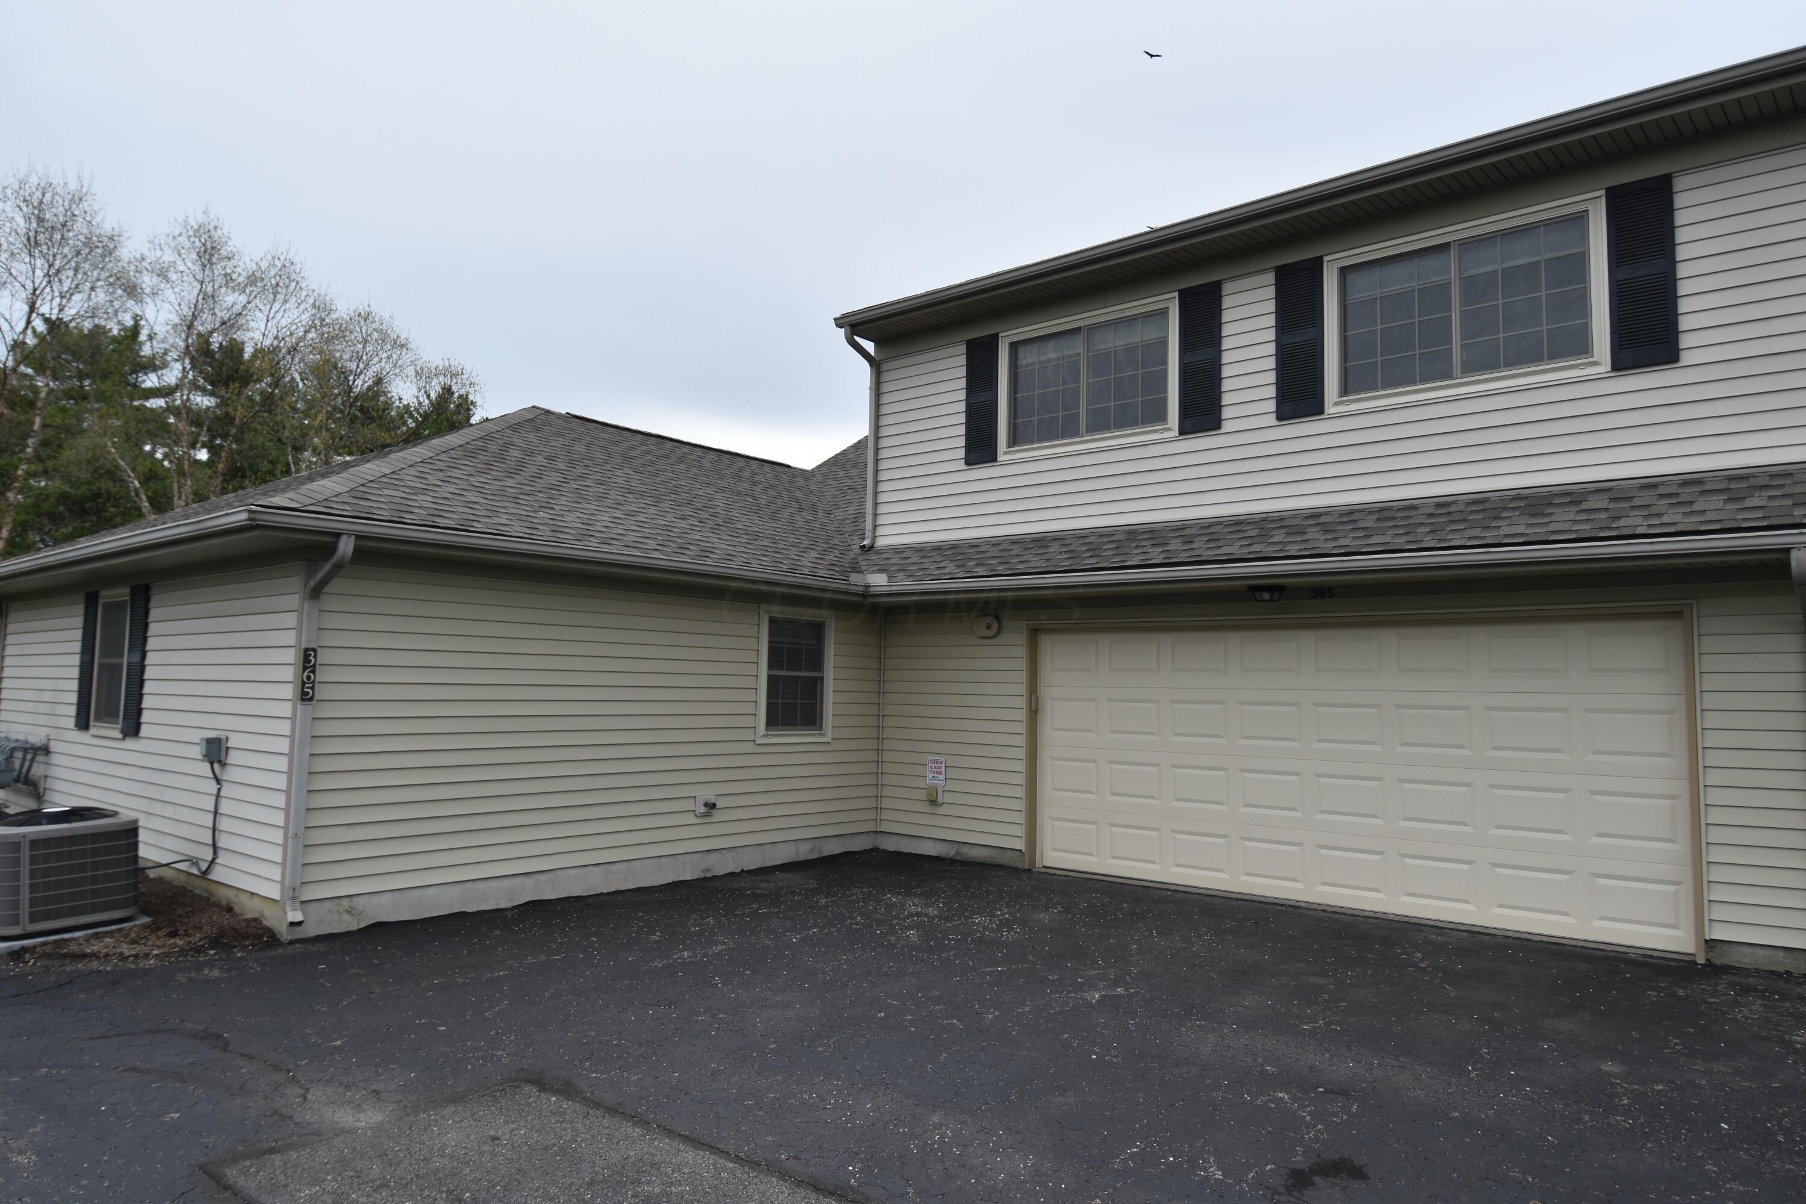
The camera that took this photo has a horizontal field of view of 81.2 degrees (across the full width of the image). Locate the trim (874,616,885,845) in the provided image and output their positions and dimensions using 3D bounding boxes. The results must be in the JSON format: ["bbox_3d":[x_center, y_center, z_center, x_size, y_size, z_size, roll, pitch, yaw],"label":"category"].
[{"bbox_3d":[-0.224,1.223,10.800,0.045,2.273,0.045,-2,-6,39],"label":"trim"}]

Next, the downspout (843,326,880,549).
[{"bbox_3d":[-0.451,-1.731,11.162,0.085,2.324,0.509,-2,-6,39],"label":"downspout"}]

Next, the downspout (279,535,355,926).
[{"bbox_3d":[-3.714,0.827,6.697,0.620,2.472,0.087,-3,-6,43],"label":"downspout"}]

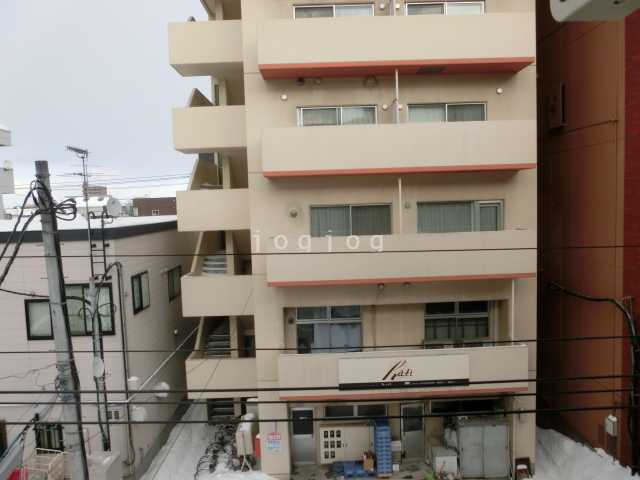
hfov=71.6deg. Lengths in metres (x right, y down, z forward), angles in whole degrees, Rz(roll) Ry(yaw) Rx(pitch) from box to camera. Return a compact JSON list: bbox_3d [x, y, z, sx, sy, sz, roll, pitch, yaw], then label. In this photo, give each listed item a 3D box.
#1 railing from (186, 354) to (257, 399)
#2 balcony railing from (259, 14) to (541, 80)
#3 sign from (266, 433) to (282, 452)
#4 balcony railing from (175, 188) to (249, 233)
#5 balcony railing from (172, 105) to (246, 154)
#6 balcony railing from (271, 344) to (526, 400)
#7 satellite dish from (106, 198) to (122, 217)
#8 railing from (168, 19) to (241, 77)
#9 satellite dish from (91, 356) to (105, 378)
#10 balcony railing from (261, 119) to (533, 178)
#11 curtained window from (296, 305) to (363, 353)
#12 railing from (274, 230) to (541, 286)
[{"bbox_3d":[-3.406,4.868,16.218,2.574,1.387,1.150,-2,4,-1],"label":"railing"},{"bbox_3d":[2.025,-5.229,12.087,7.250,1.245,0.983,-2,3,0],"label":"balcony railing"},{"bbox_3d":[-1.339,5.985,13.077,0.419,0.530,0.030,-2,4,-1],"label":"sign"},{"bbox_3d":[-3.702,-1.076,16.237,2.548,1.414,1.368,-2,3,0],"label":"balcony railing"},{"bbox_3d":[-3.794,-3.936,16.065,2.548,1.414,1.368,-2,3,0],"label":"balcony railing"},{"bbox_3d":[2.422,3.843,12.977,7.204,1.308,0.363,-2,3,0],"label":"balcony railing"},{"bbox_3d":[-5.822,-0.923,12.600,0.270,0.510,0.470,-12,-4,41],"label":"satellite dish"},{"bbox_3d":[-3.790,-6.676,15.545,2.574,1.349,1.300,-2,4,-1],"label":"railing"},{"bbox_3d":[-5.223,3.017,10.494,0.150,0.470,0.450,-1,4,17],"label":"satellite dish"},{"bbox_3d":[2.115,-2.456,12.254,7.250,1.245,0.983,-2,3,0],"label":"balcony railing"},{"bbox_3d":[0.320,2.863,13.720,2.001,1.791,0.120,-2,4,-1],"label":"curtained window"},{"bbox_3d":[2.182,0.451,12.249,7.159,1.237,0.982,-2,4,-1],"label":"railing"}]

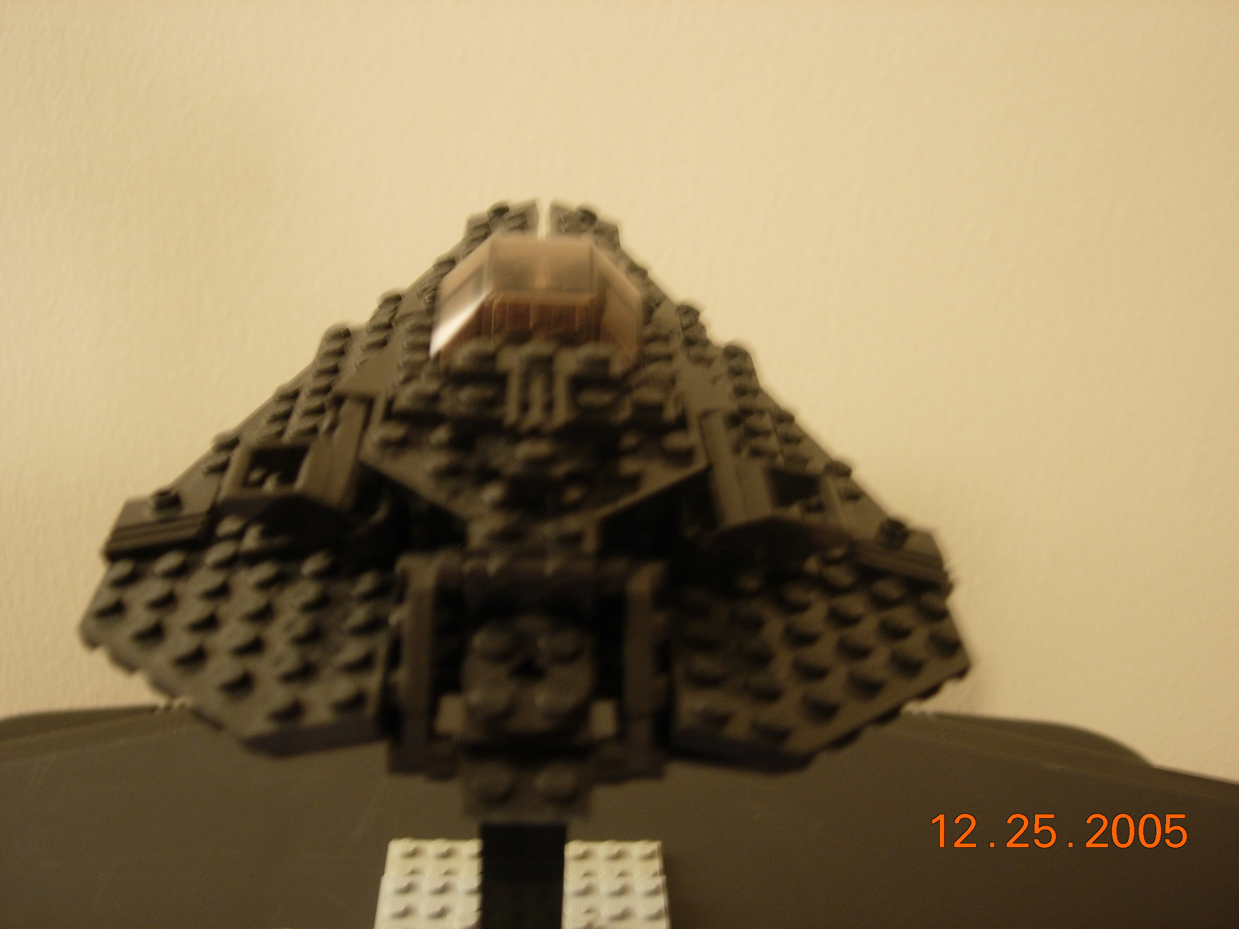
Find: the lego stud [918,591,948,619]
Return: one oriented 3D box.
[{"bbox_3d":[0.048,0.021,0.223,0.005,0.002,0.005,16,27,-11],"label":"lego stud"}]

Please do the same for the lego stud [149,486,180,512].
[{"bbox_3d":[-0.069,0.005,0.223,0.005,0.002,0.005,-11,29,3],"label":"lego stud"}]

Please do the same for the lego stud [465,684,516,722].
[{"bbox_3d":[-0.016,0.029,0.181,0.005,0.002,0.005,1,55,-5],"label":"lego stud"}]

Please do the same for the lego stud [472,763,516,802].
[{"bbox_3d":[-0.016,0.040,0.184,0.005,0.002,0.005,1,55,-5],"label":"lego stud"}]

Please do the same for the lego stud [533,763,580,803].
[{"bbox_3d":[-0.008,0.040,0.184,0.005,0.002,0.005,1,55,-5],"label":"lego stud"}]

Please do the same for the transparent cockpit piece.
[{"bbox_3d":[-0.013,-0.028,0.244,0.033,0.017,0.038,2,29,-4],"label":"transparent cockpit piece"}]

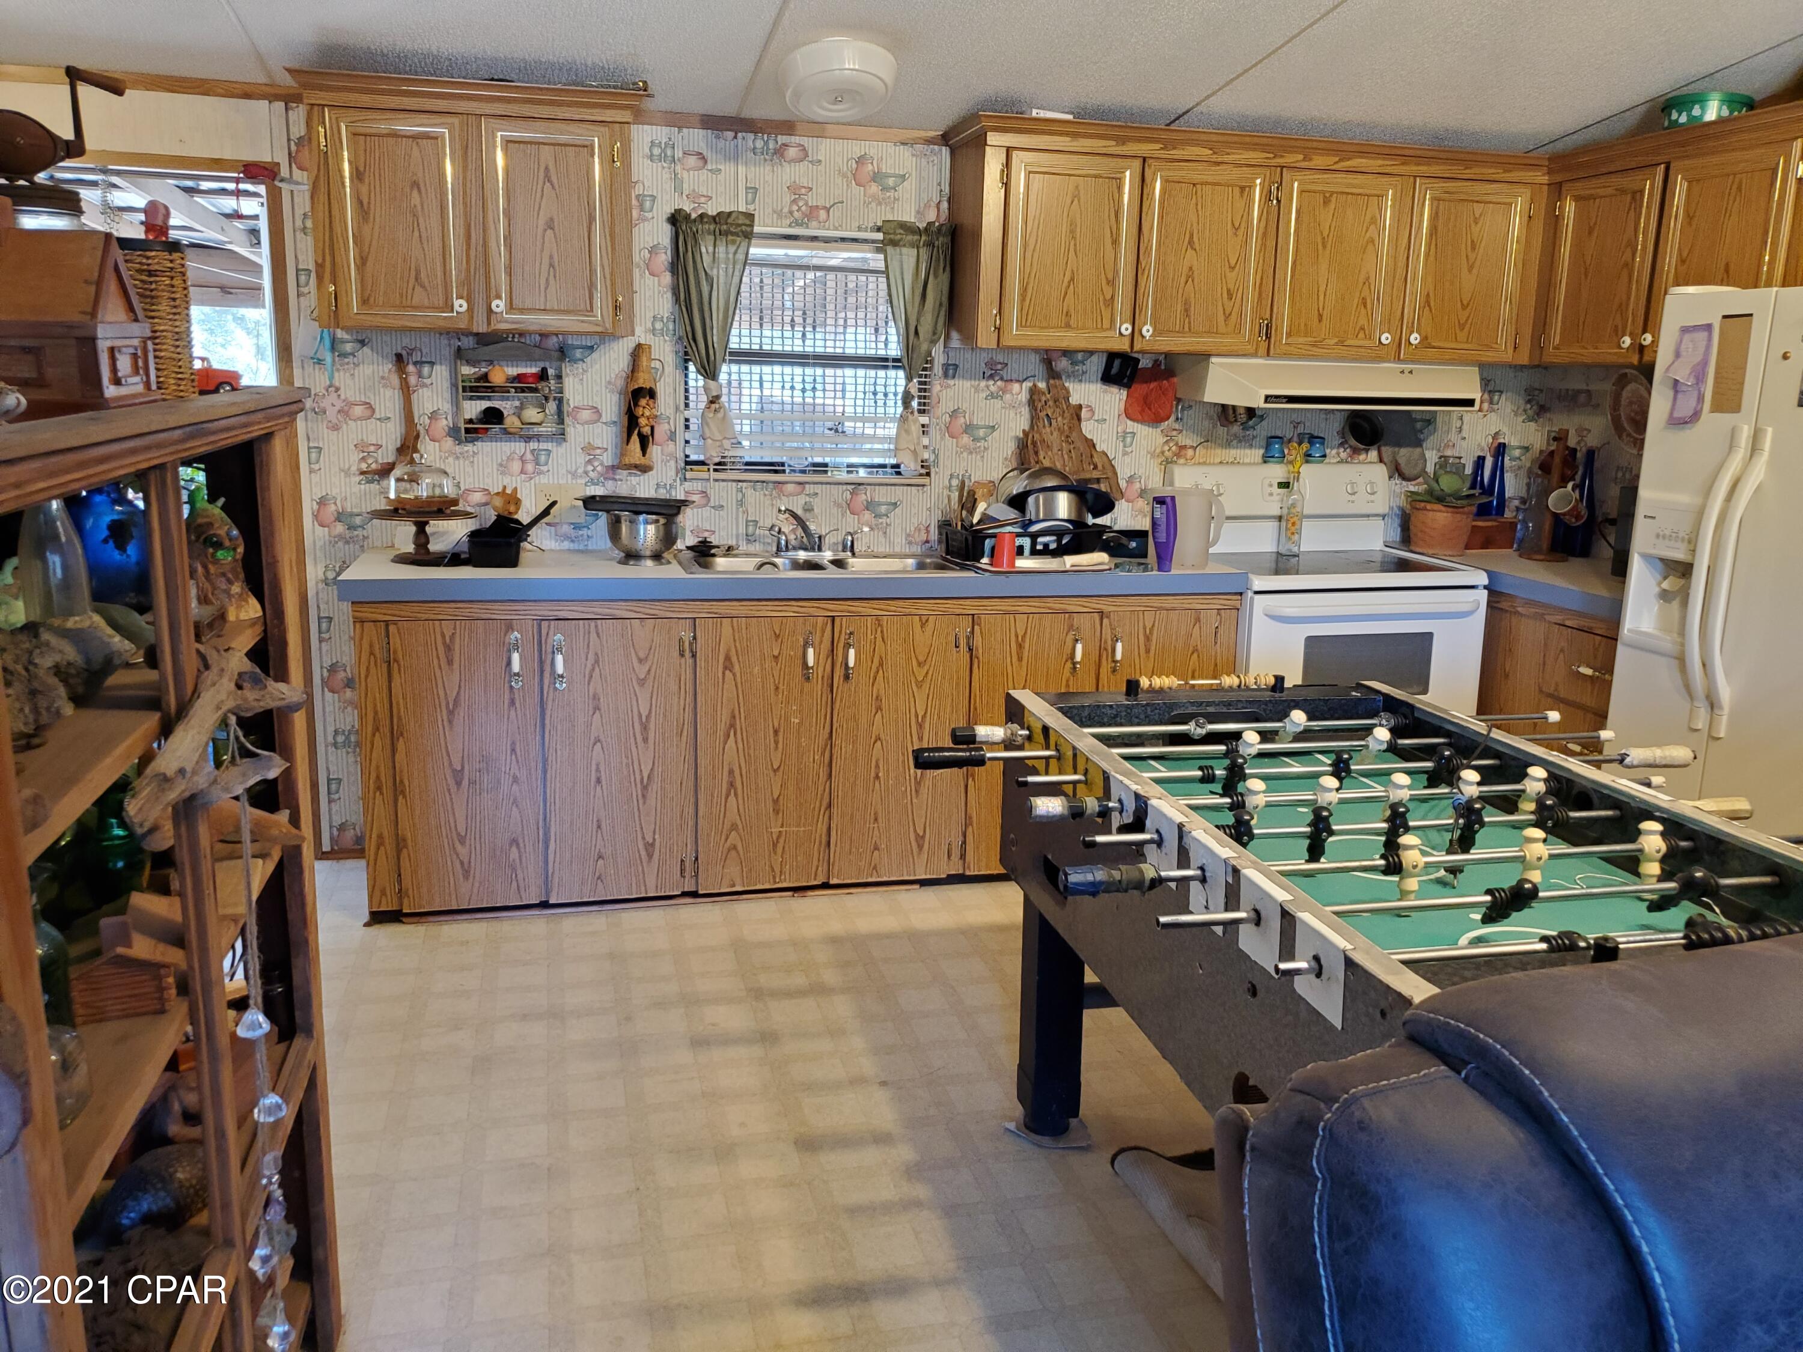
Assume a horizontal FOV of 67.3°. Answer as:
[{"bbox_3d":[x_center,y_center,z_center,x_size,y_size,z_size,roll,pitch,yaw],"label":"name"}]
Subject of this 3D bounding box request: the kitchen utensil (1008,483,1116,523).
[{"bbox_3d":[0.472,-0.505,3.991,0.310,0.120,0.280,-2,12,-13],"label":"kitchen utensil"}]

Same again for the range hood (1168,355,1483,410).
[{"bbox_3d":[1.347,-0.904,4.196,0.921,0.131,0.426,-2,13,-14],"label":"range hood"}]

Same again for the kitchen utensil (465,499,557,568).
[{"bbox_3d":[-1.049,-0.393,3.676,0.230,0.170,0.230,-2,12,-13],"label":"kitchen utensil"}]

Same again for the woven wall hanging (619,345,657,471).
[{"bbox_3d":[-0.754,-0.765,3.874,0.100,0.358,0.083,2,12,-15],"label":"woven wall hanging"}]

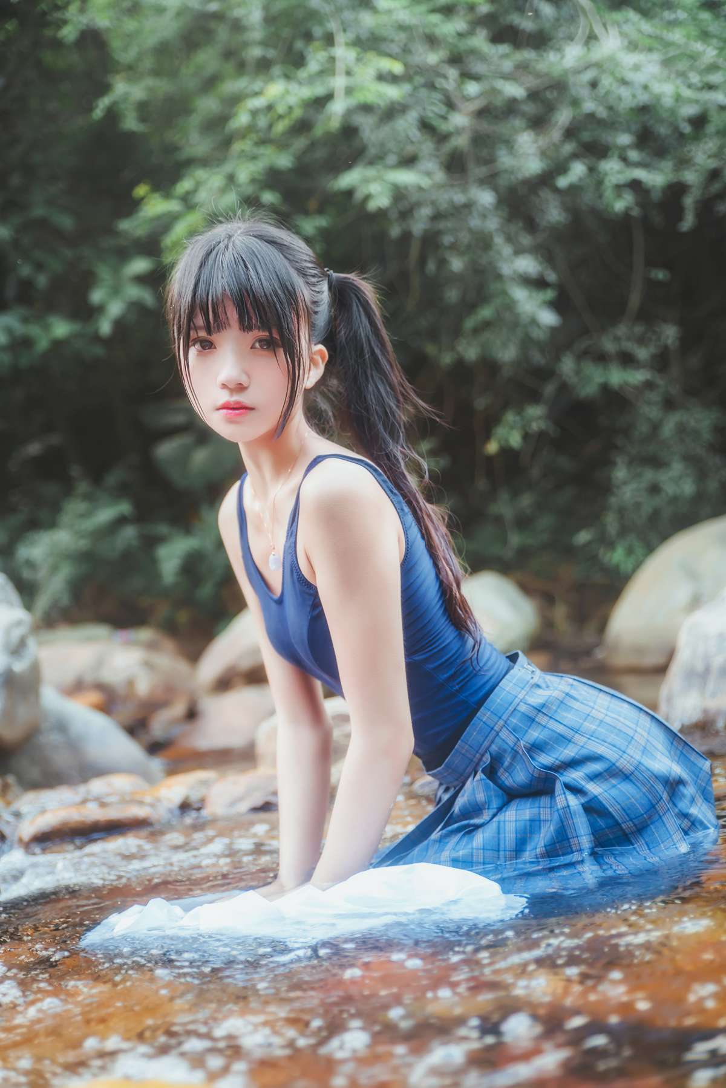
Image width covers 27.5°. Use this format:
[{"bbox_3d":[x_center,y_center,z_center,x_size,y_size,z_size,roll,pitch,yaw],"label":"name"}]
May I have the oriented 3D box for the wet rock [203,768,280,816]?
[{"bbox_3d":[-0.158,0.350,2.080,0.135,0.065,0.105,0,3,0],"label":"wet rock"}]

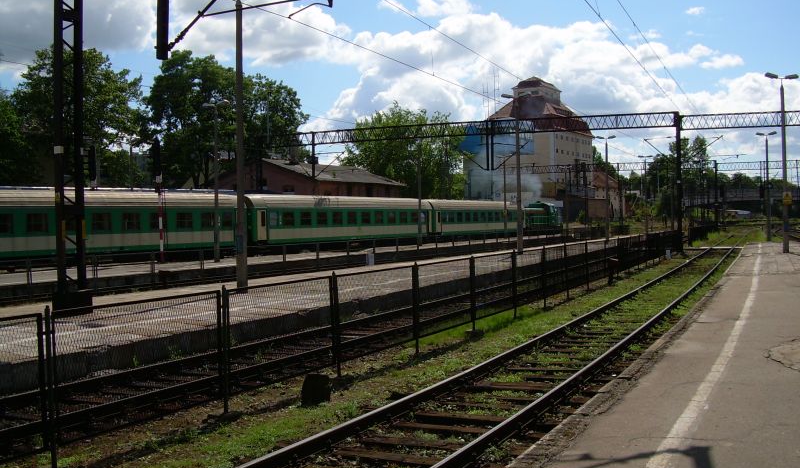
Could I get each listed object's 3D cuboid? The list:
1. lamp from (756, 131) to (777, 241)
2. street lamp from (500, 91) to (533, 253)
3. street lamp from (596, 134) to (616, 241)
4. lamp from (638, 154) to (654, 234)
[{"bbox_3d":[30.456,-3.938,72.800,1.680,9.000,0.340,-1,1,23],"label":"lamp"},{"bbox_3d":[6.701,-3.384,49.700,1.680,9.080,0.340,-1,1,23],"label":"street lamp"},{"bbox_3d":[17.717,-3.828,75.200,1.680,9.050,0.340,-1,1,23],"label":"street lamp"},{"bbox_3d":[28.023,-4.384,100.000,1.680,9.050,0.340,-1,1,23],"label":"lamp"}]

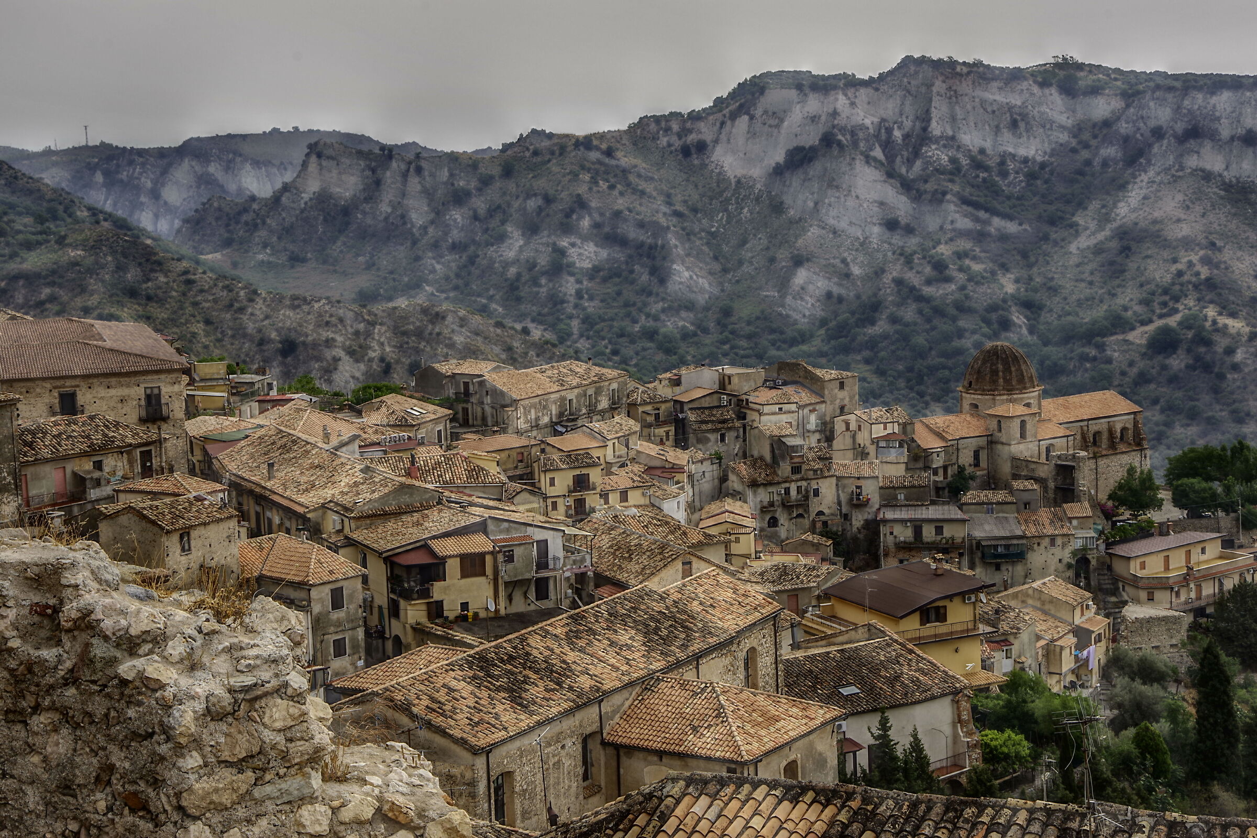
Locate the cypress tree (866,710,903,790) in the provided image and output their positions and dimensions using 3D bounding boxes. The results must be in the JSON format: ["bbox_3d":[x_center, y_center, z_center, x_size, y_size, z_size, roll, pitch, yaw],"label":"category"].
[{"bbox_3d":[12.512,16.631,122.388,2.000,5.100,2.000,-2,9,0],"label":"cypress tree"}]

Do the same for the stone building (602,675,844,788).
[{"bbox_3d":[4.703,15.765,118.783,7.739,6.300,9.642,4,10,32],"label":"stone building"}]

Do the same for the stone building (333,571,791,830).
[{"bbox_3d":[-3.602,14.832,128.915,11.200,9.200,30.100,3,10,32],"label":"stone building"}]

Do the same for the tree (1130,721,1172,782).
[{"bbox_3d":[34.341,22.105,165.348,2.750,4.544,2.750,1,9,12],"label":"tree"}]

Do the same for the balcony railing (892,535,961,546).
[{"bbox_3d":[32.842,13.456,277.000,7.600,1.080,0.900,0,9,8],"label":"balcony railing"}]

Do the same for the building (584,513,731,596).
[{"bbox_3d":[1.435,11.637,172.134,9.800,8.000,14.500,-6,10,-27],"label":"building"}]

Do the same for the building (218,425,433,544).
[{"bbox_3d":[-22.731,6.737,191.120,9.800,8.400,32.600,-6,10,-24],"label":"building"}]

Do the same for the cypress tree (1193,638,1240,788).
[{"bbox_3d":[31.965,16.198,136.669,2.600,8.800,2.600,-2,9,0],"label":"cypress tree"}]

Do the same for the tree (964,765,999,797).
[{"bbox_3d":[17.568,18.847,125.263,1.850,3.442,1.850,0,9,8],"label":"tree"}]

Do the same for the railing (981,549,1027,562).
[{"bbox_3d":[40.889,14.906,274.000,4.800,1.150,0.950,-2,9,-4],"label":"railing"}]

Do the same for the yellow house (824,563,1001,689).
[{"bbox_3d":[19.073,14.867,167.814,7.600,8.400,10.300,-6,10,-25],"label":"yellow house"}]

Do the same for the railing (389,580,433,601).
[{"bbox_3d":[-14.384,11.250,166.655,1.750,0.930,3.150,-6,10,-25],"label":"railing"}]

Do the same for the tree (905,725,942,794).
[{"bbox_3d":[14.062,16.907,121.326,1.850,4.263,1.850,0,9,7],"label":"tree"}]

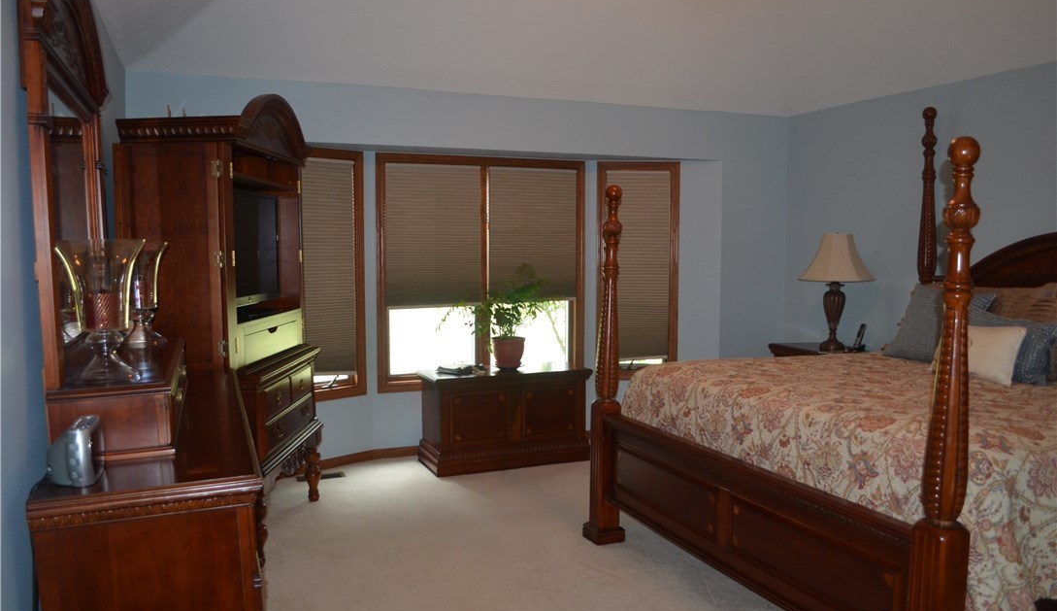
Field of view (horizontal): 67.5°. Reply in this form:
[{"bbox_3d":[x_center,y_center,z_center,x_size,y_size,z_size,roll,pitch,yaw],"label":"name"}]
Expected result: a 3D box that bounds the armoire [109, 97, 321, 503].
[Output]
[{"bbox_3d":[-1.524,0.054,4.081,0.620,2.233,1.012,0,5,1],"label":"armoire"}]

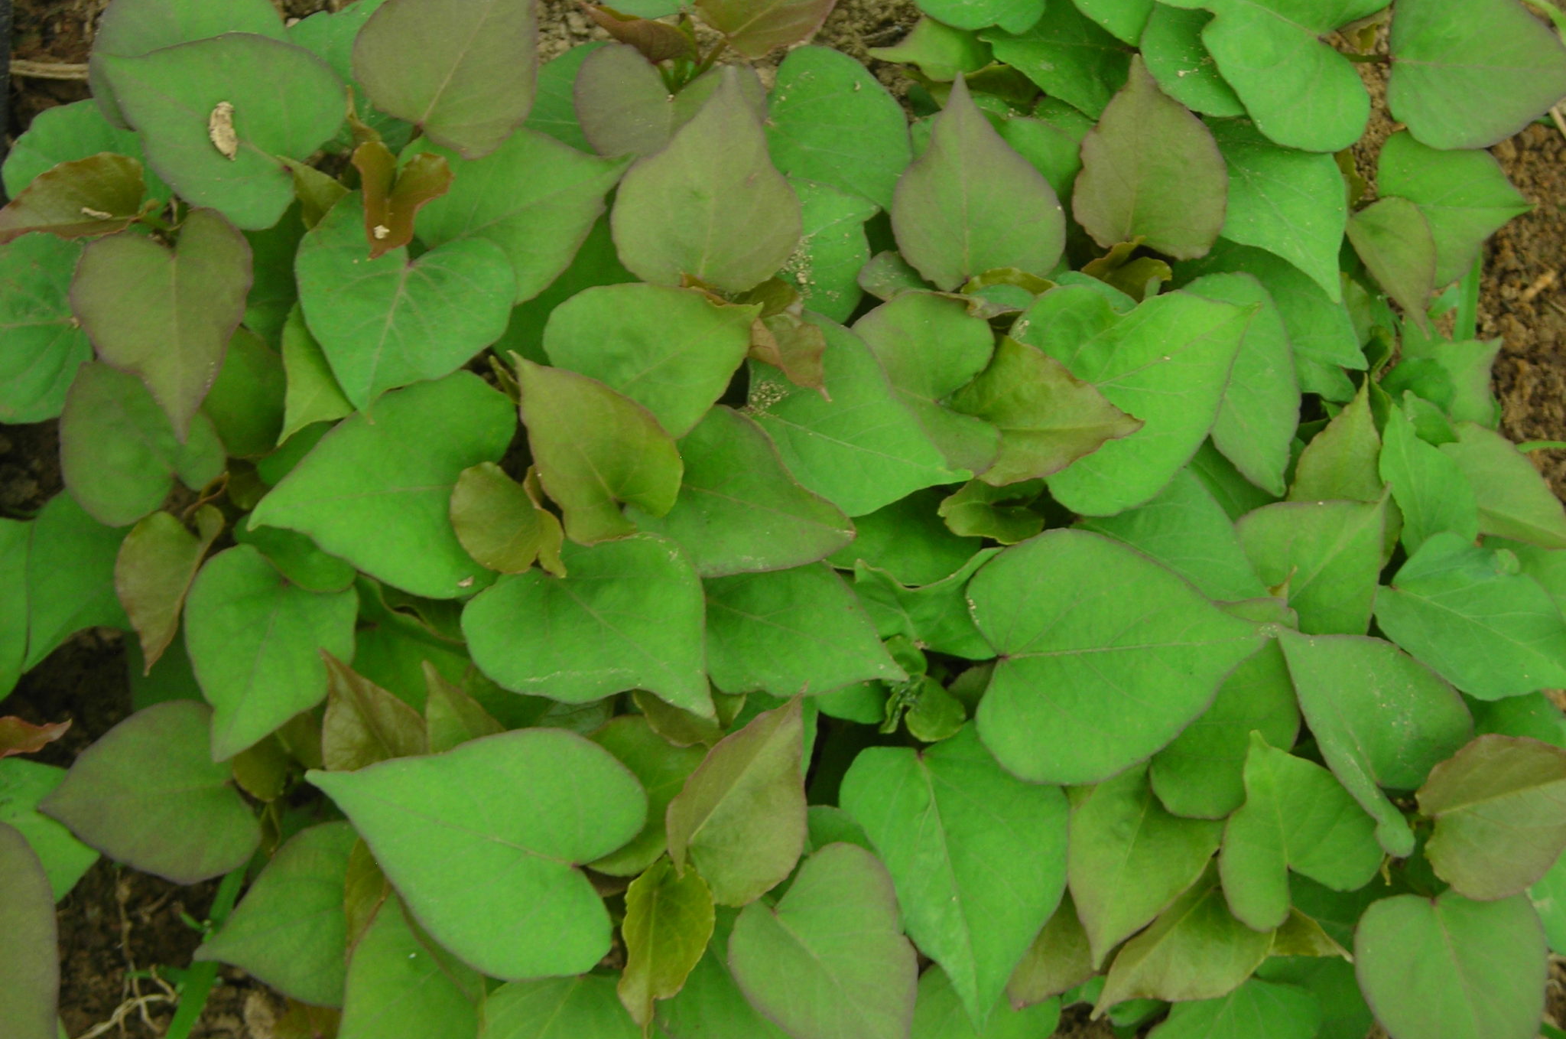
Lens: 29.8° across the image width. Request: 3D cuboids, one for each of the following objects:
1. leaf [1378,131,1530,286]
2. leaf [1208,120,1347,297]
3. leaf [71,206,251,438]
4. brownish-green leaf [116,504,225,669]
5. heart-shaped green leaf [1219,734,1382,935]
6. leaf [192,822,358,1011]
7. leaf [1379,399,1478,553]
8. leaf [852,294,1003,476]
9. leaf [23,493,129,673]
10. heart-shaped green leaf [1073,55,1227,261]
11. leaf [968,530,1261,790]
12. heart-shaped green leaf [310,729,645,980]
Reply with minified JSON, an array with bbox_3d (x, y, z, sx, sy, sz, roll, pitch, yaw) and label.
[{"bbox_3d":[0.247,-0.114,1.085,0.059,0.018,0.062,0,66,-9],"label":"leaf"},{"bbox_3d":[0.179,-0.113,1.064,0.055,0.020,0.079,-31,83,-11],"label":"leaf"},{"bbox_3d":[-0.220,-0.070,1.040,0.064,0.018,0.085,-4,72,1],"label":"leaf"},{"bbox_3d":[-0.210,0.023,1.004,0.034,0.025,0.055,17,84,-10],"label":"brownish-green leaf"},{"bbox_3d":[0.168,0.101,0.953,0.051,0.025,0.059,-16,72,-6],"label":"heart-shaped green leaf"},{"bbox_3d":[-0.143,0.122,0.885,0.069,0.018,0.057,-15,65,0],"label":"leaf"},{"bbox_3d":[0.221,-0.013,1.006,0.035,0.022,0.065,-20,72,9],"label":"leaf"},{"bbox_3d":[0.042,-0.045,0.921,0.069,0.020,0.052,24,75,10],"label":"leaf"},{"bbox_3d":[-0.243,0.018,1.027,0.056,0.020,0.072,31,86,9],"label":"leaf"},{"bbox_3d":[0.132,-0.130,1.055,0.055,0.018,0.076,-1,81,0],"label":"heart-shaped green leaf"},{"bbox_3d":[0.100,0.039,0.870,0.092,0.020,0.077,-6,71,-5],"label":"leaf"},{"bbox_3d":[-0.090,0.092,0.848,0.101,0.022,0.075,18,60,2],"label":"heart-shaped green leaf"}]

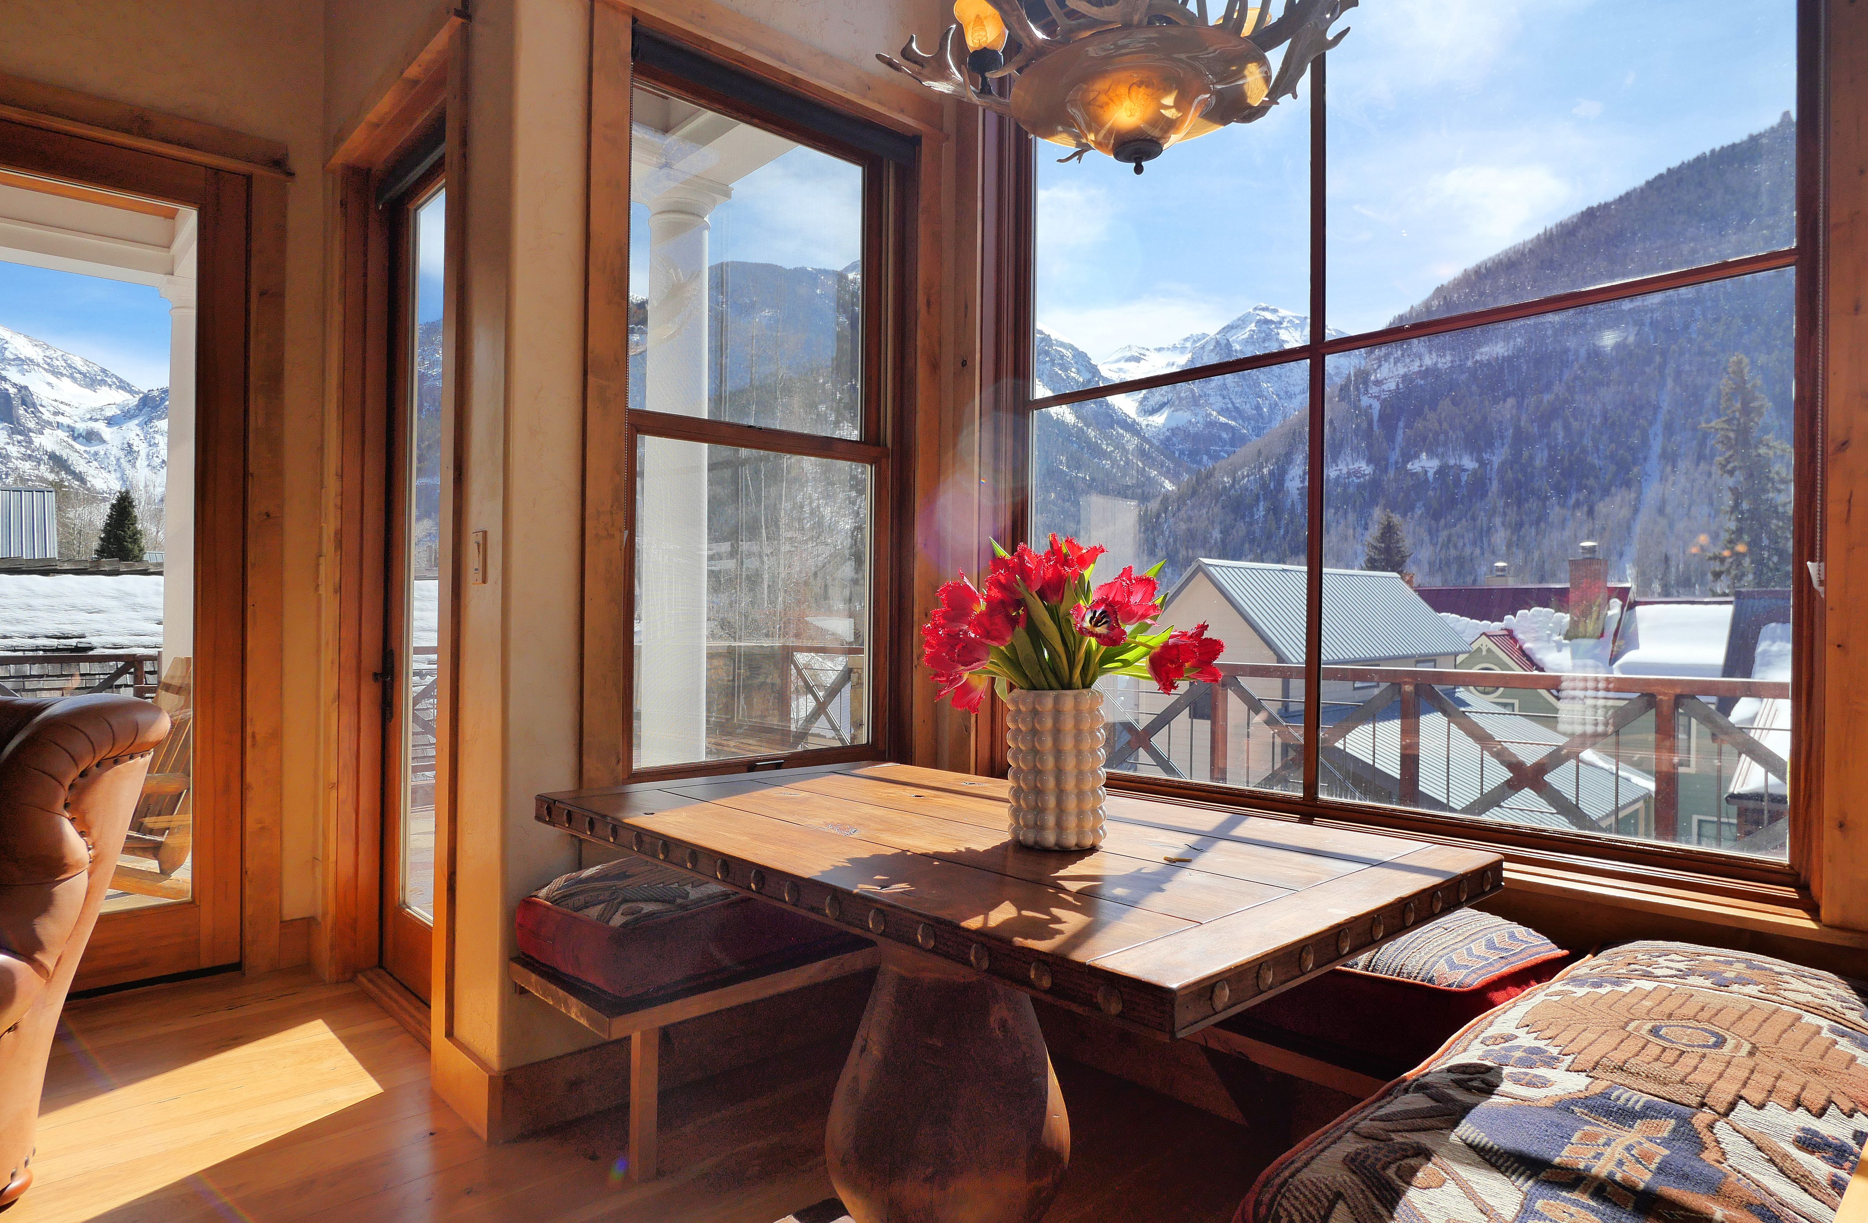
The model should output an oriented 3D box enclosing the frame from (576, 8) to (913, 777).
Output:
[{"bbox_3d":[-0.403,-0.469,2.450,1.008,1.839,0.130,1,0,-40],"label":"frame"}]

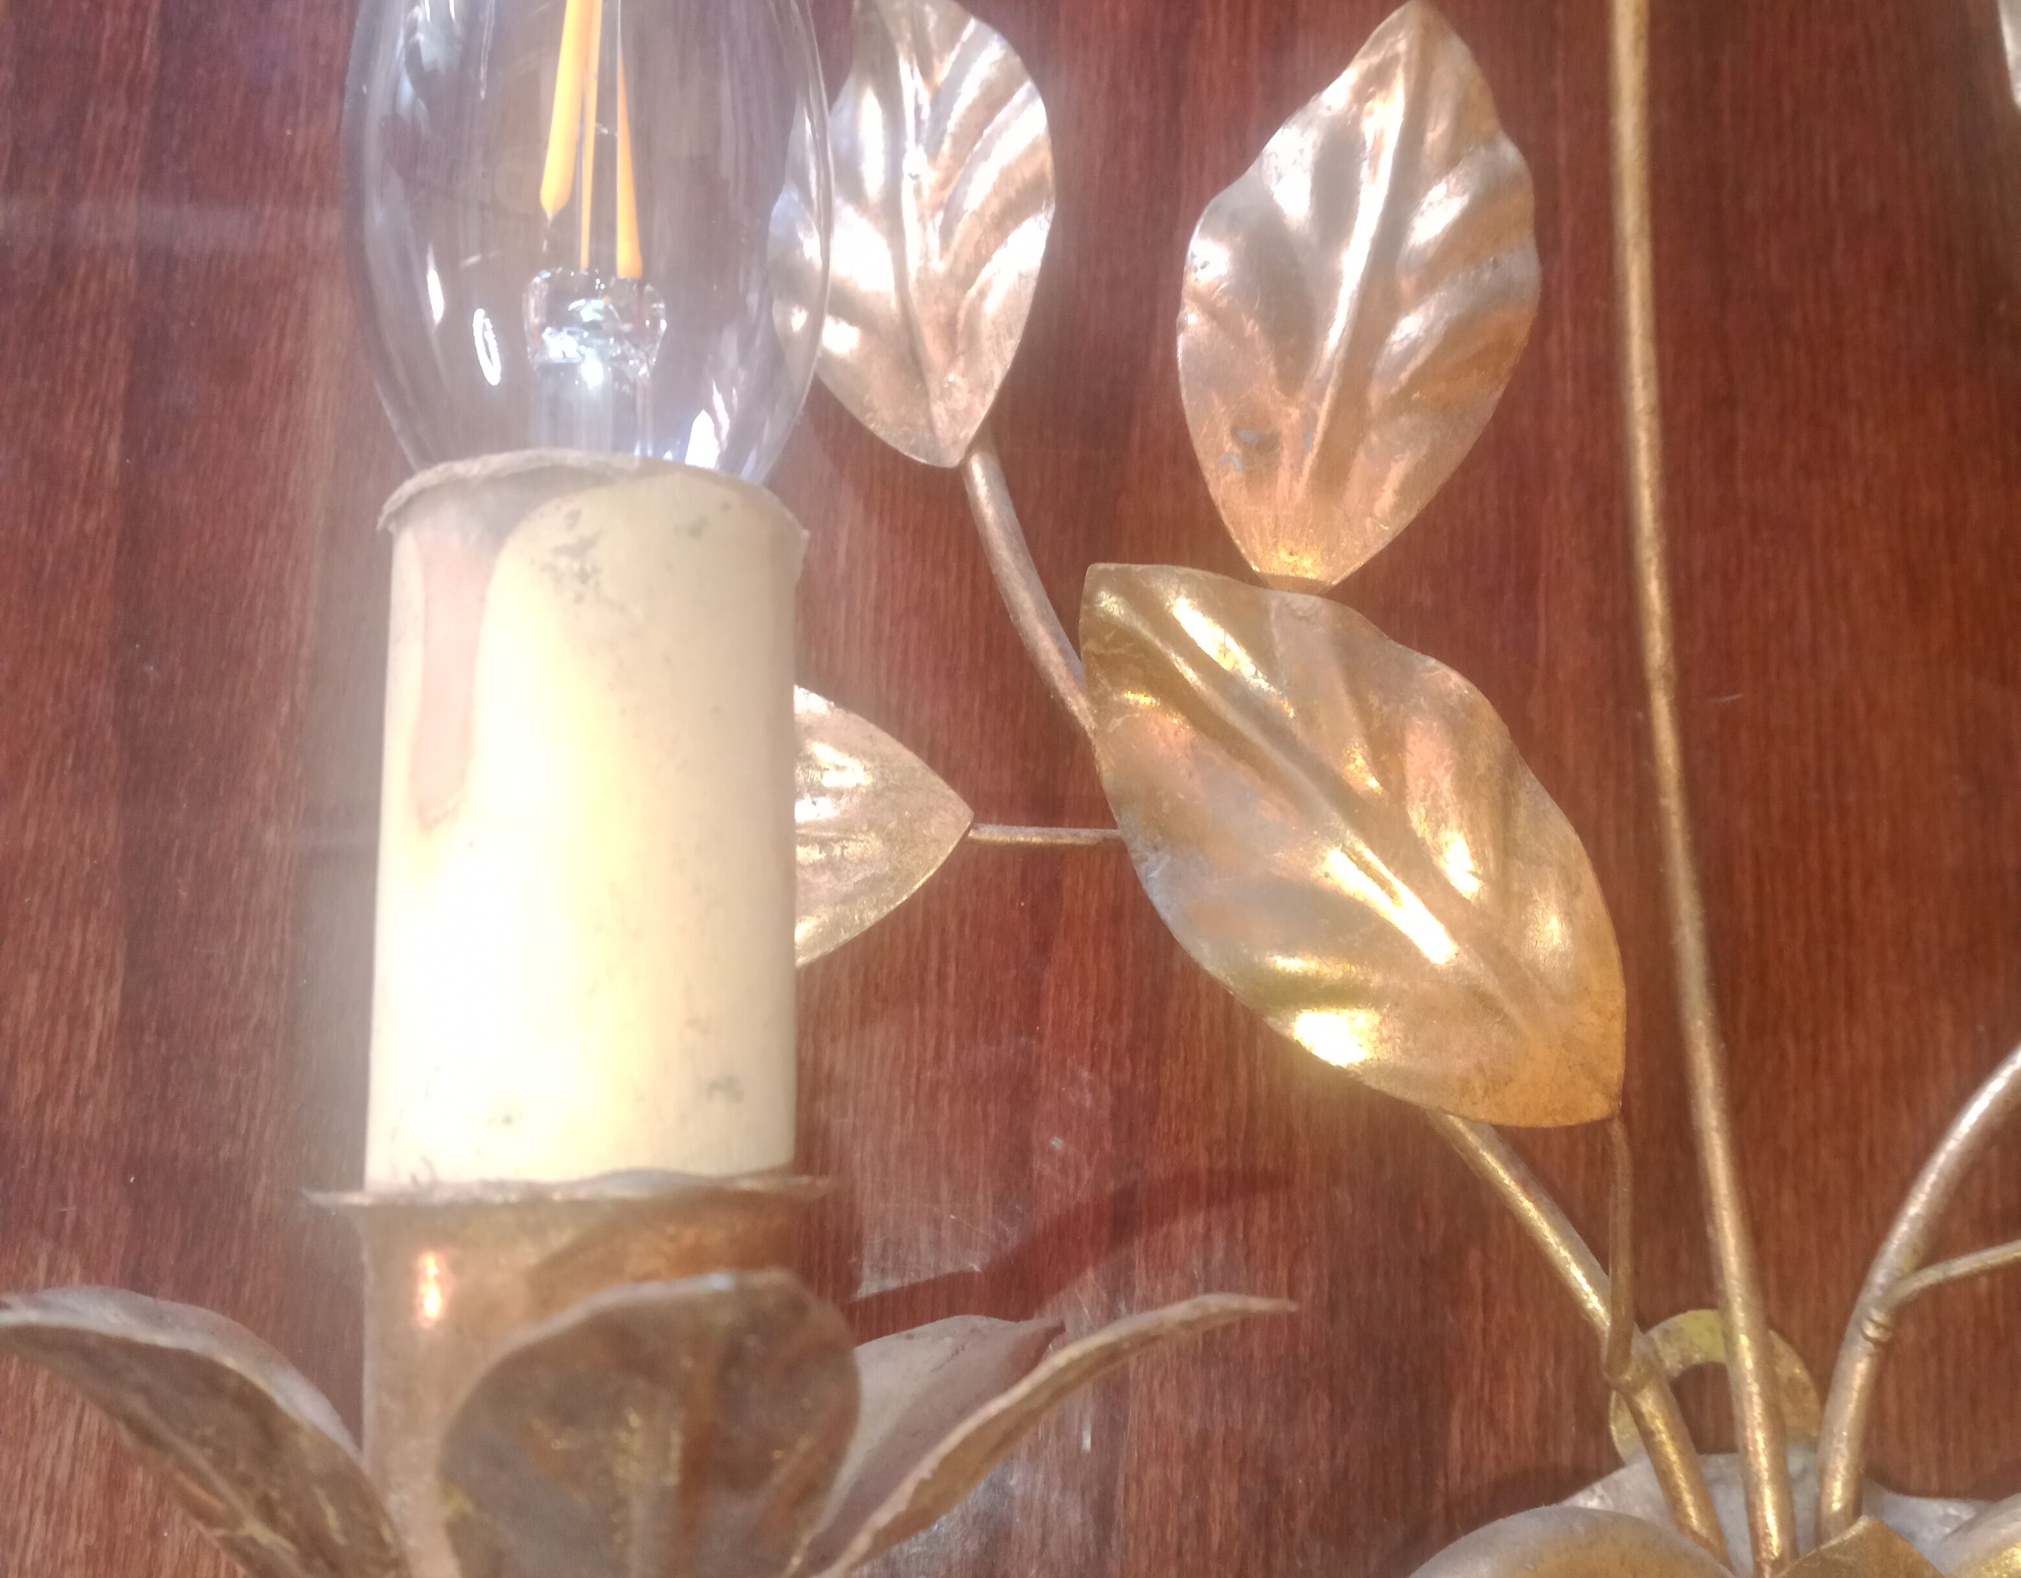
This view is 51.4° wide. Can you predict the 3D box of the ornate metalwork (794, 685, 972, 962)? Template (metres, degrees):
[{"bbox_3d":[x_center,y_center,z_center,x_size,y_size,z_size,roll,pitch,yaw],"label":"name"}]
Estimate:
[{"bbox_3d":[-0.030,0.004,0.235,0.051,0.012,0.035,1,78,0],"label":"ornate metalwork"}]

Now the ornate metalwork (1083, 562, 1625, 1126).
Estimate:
[{"bbox_3d":[0.031,0.004,0.192,0.038,0.013,0.071,-41,81,-8],"label":"ornate metalwork"}]

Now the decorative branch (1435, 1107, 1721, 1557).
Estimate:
[{"bbox_3d":[0.061,0.051,0.210,0.015,0.008,0.049,-26,63,-5],"label":"decorative branch"}]

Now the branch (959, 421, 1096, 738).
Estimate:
[{"bbox_3d":[0.003,-0.023,0.233,0.006,0.005,0.038,-21,81,-4],"label":"branch"}]

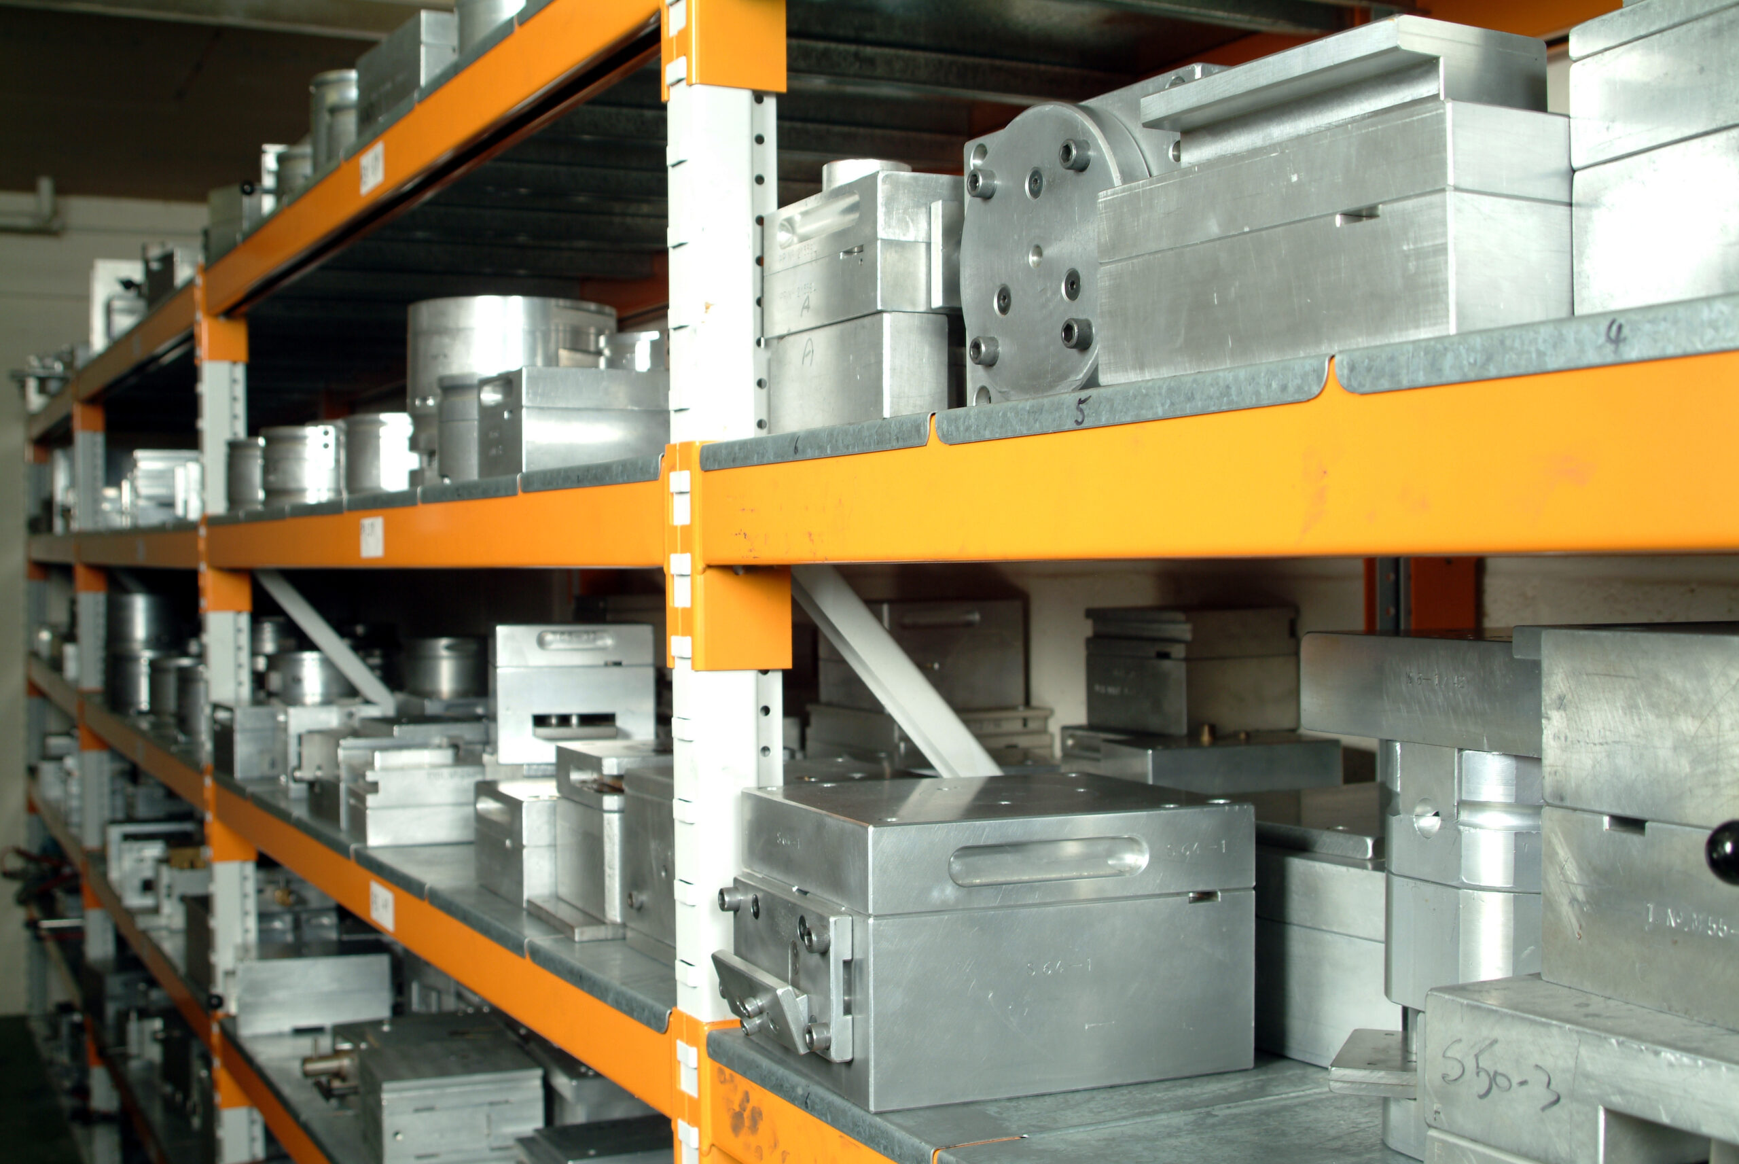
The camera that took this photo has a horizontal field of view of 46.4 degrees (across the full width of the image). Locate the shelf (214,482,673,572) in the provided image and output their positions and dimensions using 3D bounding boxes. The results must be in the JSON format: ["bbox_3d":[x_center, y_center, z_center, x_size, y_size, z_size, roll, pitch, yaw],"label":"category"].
[{"bbox_3d":[-0.500,-0.045,2.047,0.046,0.066,1.740,-1,1,-27],"label":"shelf"}]

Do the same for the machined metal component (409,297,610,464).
[{"bbox_3d":[-0.396,-0.197,2.251,0.226,0.210,0.226,-1,1,-27],"label":"machined metal component"}]

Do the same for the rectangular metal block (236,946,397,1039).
[{"bbox_3d":[-0.779,0.560,2.818,0.205,0.096,0.094,-1,1,-27],"label":"rectangular metal block"}]

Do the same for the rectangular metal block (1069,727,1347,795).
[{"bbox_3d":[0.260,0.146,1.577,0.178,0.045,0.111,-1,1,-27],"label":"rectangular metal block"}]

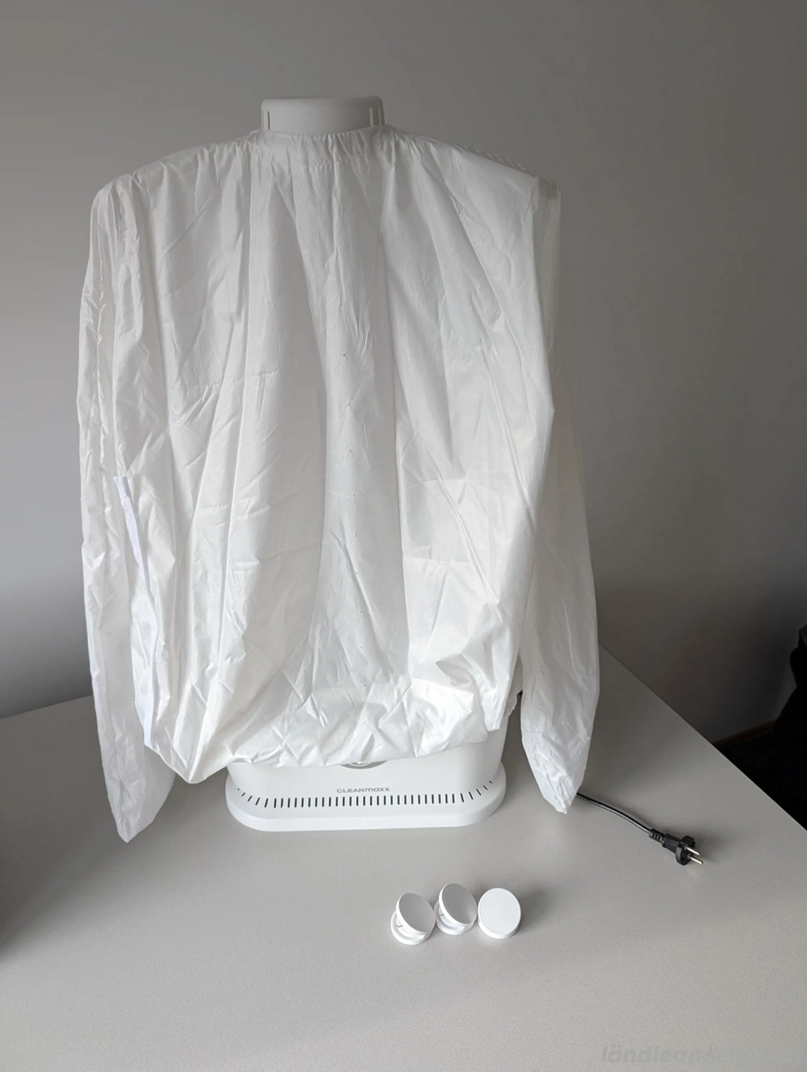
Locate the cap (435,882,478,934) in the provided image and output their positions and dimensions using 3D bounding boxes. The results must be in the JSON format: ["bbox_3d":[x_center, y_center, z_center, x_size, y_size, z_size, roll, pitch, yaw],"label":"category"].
[{"bbox_3d":[0.063,0.446,0.897,0.051,0.038,0.050,1,28,5],"label":"cap"}]

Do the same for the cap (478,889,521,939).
[{"bbox_3d":[0.115,0.449,0.891,0.050,0.035,0.051,5,29,12],"label":"cap"}]

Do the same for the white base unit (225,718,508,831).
[{"bbox_3d":[-0.056,0.293,1.054,0.410,0.165,0.158,-2,28,0],"label":"white base unit"}]

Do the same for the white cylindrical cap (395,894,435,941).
[{"bbox_3d":[0.012,0.452,0.888,0.051,0.038,0.050,0,28,4],"label":"white cylindrical cap"}]

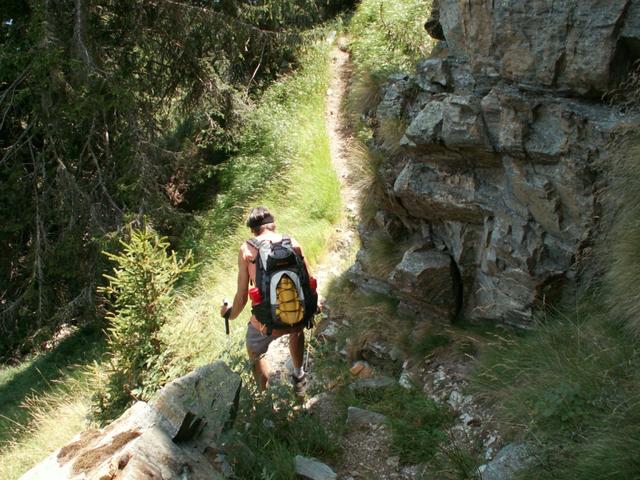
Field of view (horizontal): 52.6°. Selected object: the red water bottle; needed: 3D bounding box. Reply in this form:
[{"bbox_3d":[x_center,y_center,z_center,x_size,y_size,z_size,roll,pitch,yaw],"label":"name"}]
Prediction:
[{"bbox_3d":[-0.424,0.408,4.360,0.080,0.200,0.080,-8,13,2],"label":"red water bottle"}]

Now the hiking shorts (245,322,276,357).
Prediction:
[{"bbox_3d":[-0.346,0.675,4.620,0.380,0.380,0.280,-2,14,-1],"label":"hiking shorts"}]

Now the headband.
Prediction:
[{"bbox_3d":[-0.400,-0.133,4.420,0.165,0.075,0.190,-13,7,-18],"label":"headband"}]

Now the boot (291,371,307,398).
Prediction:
[{"bbox_3d":[-0.171,1.150,5.150,0.110,0.150,0.290,2,9,3],"label":"boot"}]

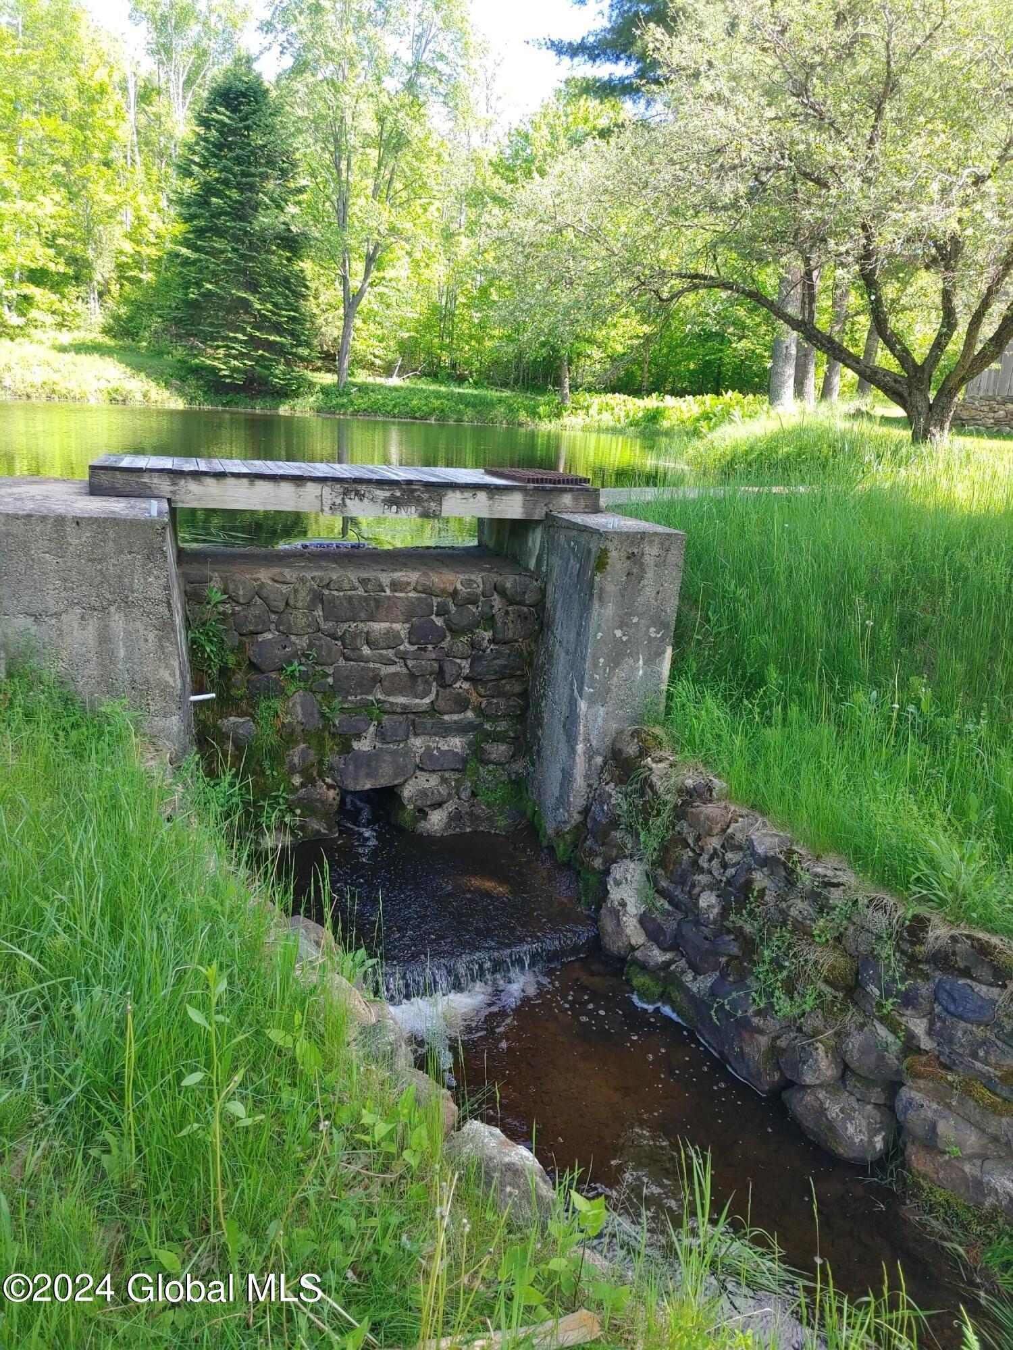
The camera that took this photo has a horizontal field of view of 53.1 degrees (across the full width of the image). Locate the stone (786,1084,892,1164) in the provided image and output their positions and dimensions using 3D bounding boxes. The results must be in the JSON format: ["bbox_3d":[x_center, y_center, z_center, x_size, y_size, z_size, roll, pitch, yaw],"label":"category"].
[{"bbox_3d":[1.471,1.969,4.469,0.320,0.260,0.430,-7,18,-35],"label":"stone"}]

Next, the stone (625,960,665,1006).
[{"bbox_3d":[0.739,1.630,5.359,0.200,0.220,0.210,-7,18,-35],"label":"stone"}]

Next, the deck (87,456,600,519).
[{"bbox_3d":[-1.036,-1.242,6.695,3.080,0.230,1.180,-1,16,-18],"label":"deck"}]

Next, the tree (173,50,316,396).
[{"bbox_3d":[-11.298,-19.244,44.092,6.145,13.447,6.145,0,15,-14],"label":"tree"}]

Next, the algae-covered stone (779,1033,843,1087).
[{"bbox_3d":[1.389,1.750,4.629,0.230,0.200,0.270,-7,18,-35],"label":"algae-covered stone"}]

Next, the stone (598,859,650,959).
[{"bbox_3d":[0.666,1.323,5.742,0.260,0.530,0.260,-7,18,-35],"label":"stone"}]

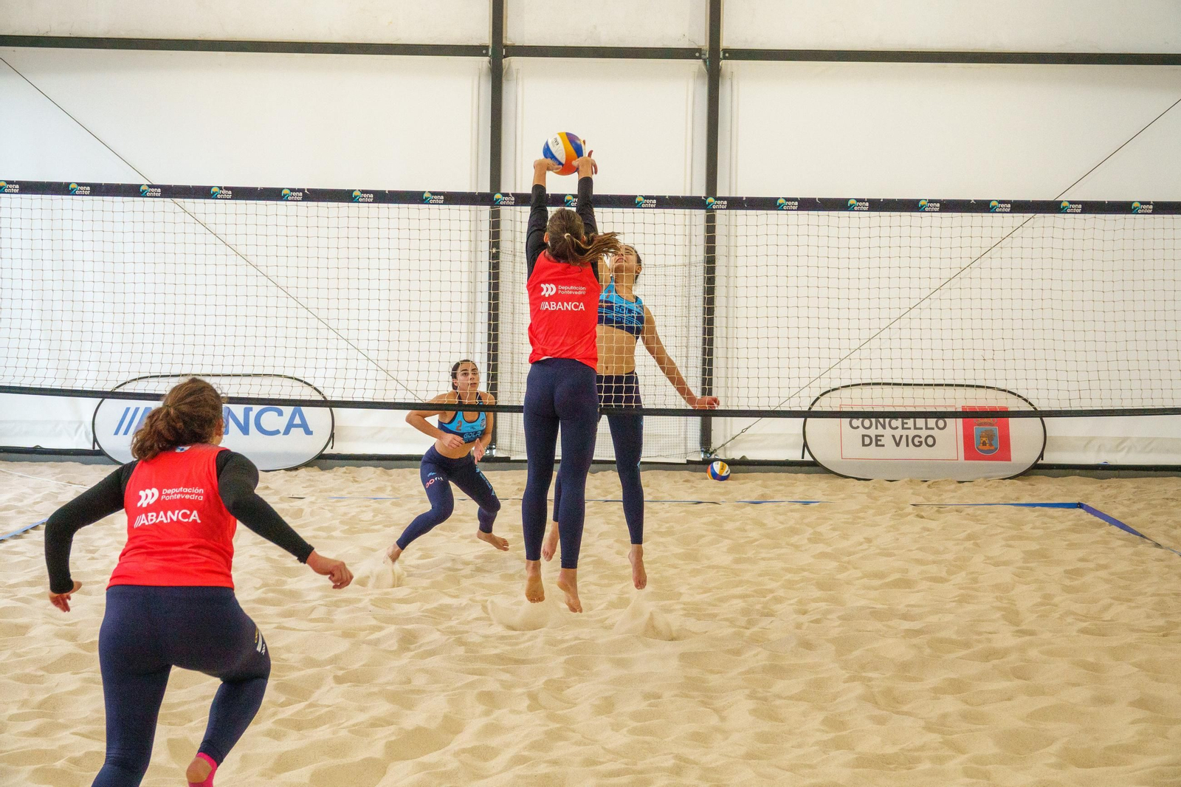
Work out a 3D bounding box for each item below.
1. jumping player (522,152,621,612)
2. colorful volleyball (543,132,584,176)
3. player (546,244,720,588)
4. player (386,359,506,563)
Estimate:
[{"bbox_3d":[-0.096,-0.081,10.580,0.460,2.102,0.800,1,3,0],"label":"jumping player"},{"bbox_3d":[-0.131,-1.162,11.150,0.213,0.213,0.213,1,3,0],"label":"colorful volleyball"},{"bbox_3d":[0.206,-0.059,11.520,0.860,2.074,0.620,0,3,-12],"label":"player"},{"bbox_3d":[-0.941,0.447,15.050,0.820,1.320,0.750,-1,4,-28],"label":"player"}]

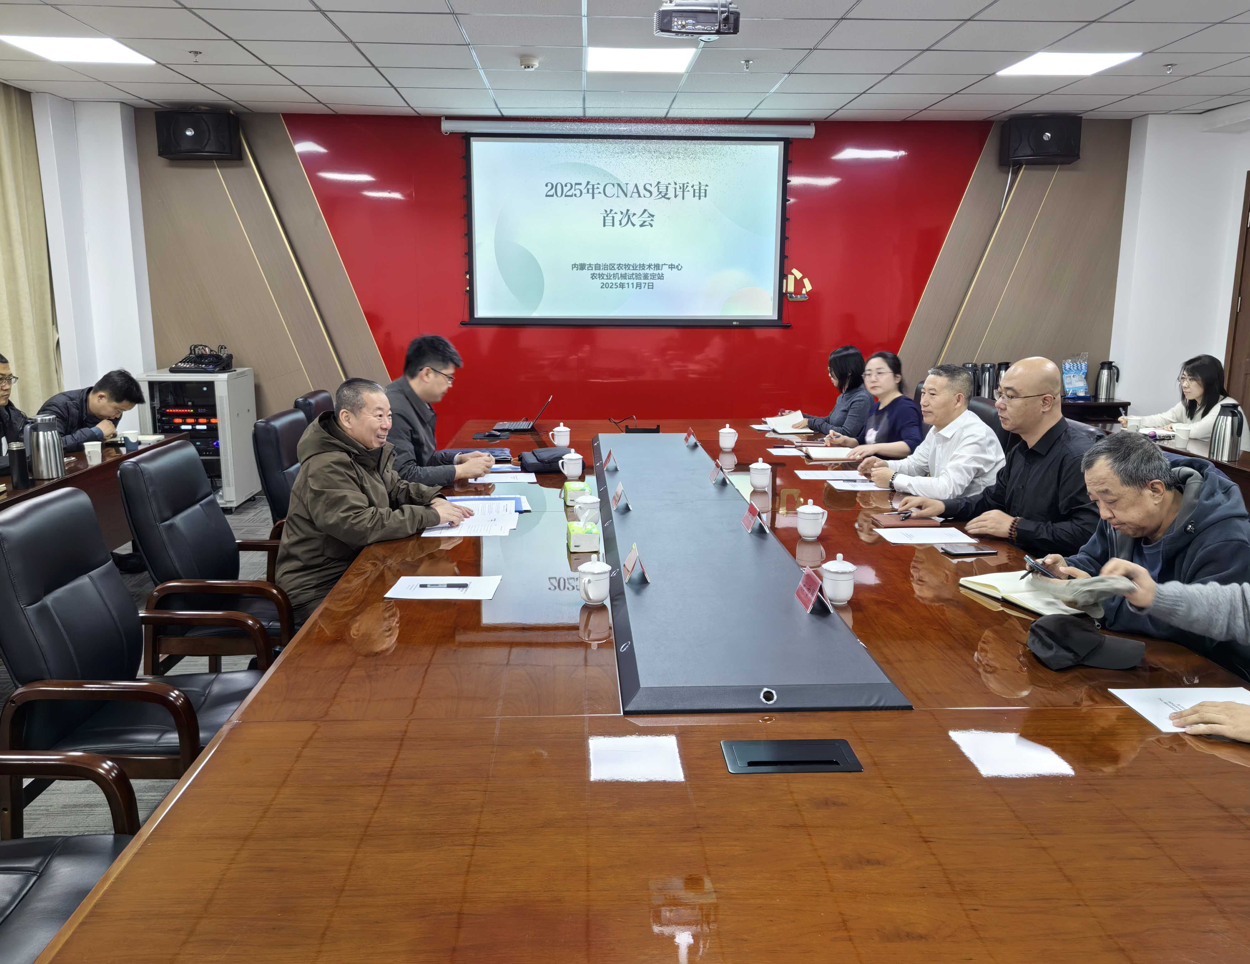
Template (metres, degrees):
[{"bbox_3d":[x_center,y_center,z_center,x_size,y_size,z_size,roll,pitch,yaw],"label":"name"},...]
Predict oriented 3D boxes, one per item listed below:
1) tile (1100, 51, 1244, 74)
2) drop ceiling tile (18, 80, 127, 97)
[{"bbox_3d":[3.076,-2.349,5.639,0.600,0.020,0.600,0,11,-2],"label":"tile"},{"bbox_3d":[-3.570,-2.560,6.533,0.600,0.020,0.600,0,11,-2],"label":"drop ceiling tile"}]

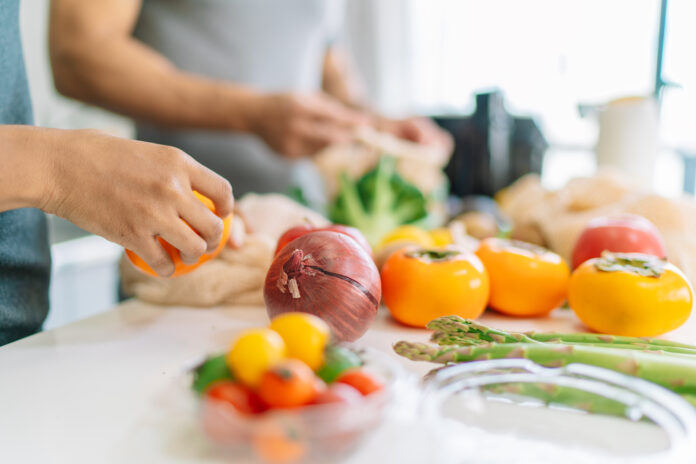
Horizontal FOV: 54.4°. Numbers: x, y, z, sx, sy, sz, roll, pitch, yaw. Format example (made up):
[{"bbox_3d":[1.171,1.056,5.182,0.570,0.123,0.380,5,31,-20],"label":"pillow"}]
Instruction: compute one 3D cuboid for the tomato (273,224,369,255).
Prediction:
[{"bbox_3d":[-0.021,0.025,0.565,0.081,0.064,0.081,0,9,0],"label":"tomato"}]

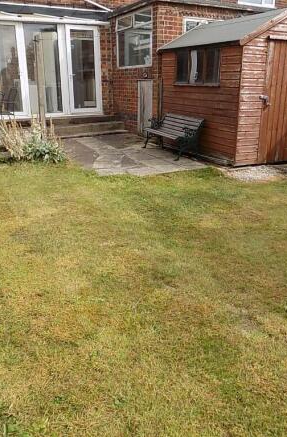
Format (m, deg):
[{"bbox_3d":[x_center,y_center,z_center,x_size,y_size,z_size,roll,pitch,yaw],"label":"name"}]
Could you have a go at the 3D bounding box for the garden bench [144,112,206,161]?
[{"bbox_3d":[0.499,-1.500,6.957,0.564,0.668,1.239,-9,22,-25],"label":"garden bench"}]

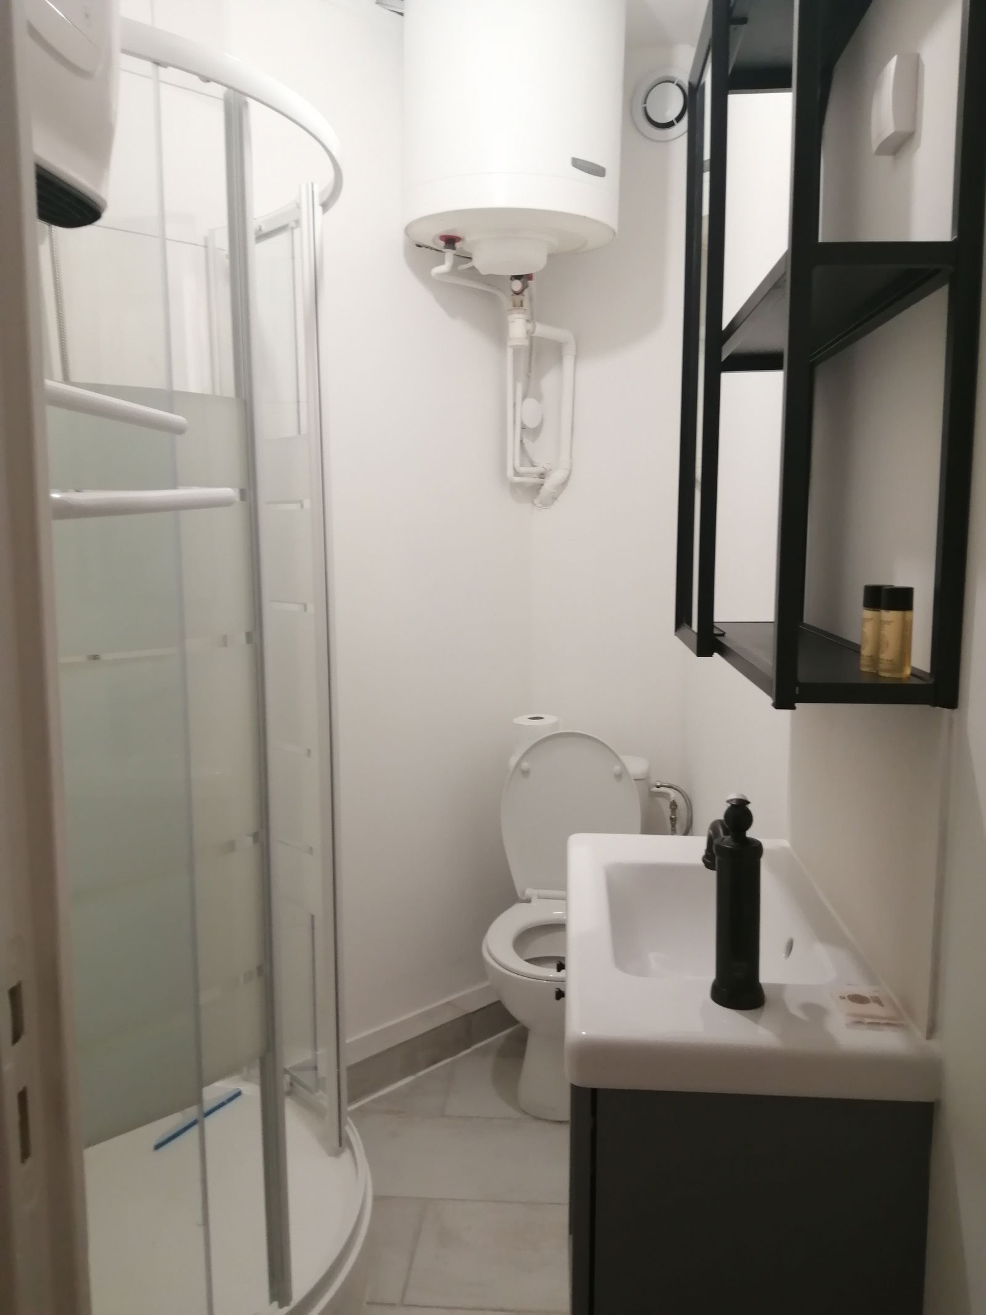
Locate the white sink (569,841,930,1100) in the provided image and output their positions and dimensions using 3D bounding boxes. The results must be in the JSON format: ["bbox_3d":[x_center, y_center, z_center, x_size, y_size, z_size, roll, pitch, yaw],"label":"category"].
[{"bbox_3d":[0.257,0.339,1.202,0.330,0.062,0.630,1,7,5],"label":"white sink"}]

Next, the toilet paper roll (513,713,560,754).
[{"bbox_3d":[0.112,0.207,2.541,0.120,0.097,0.120,0,7,0],"label":"toilet paper roll"}]

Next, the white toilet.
[{"bbox_3d":[0.184,0.625,2.359,0.375,0.850,0.650,1,7,6],"label":"white toilet"}]

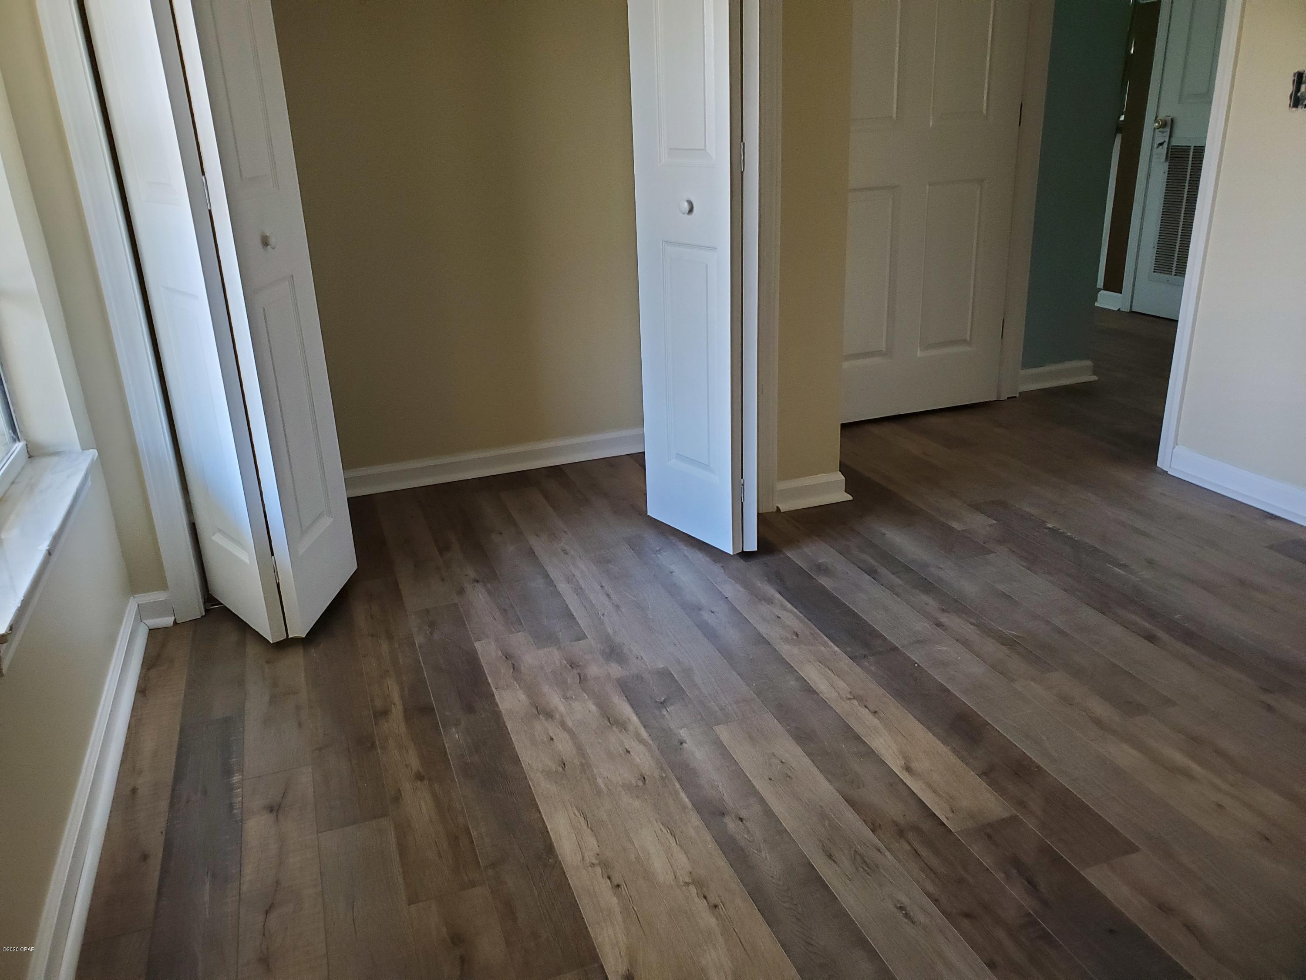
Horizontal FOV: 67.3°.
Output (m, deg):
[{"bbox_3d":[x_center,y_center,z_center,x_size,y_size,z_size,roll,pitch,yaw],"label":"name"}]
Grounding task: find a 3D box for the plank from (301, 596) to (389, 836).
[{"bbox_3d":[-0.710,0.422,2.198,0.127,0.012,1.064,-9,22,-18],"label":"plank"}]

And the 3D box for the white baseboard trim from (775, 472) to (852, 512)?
[{"bbox_3d":[0.496,0.004,3.031,0.259,0.087,0.029,-9,22,-18],"label":"white baseboard trim"}]

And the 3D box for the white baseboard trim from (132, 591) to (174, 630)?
[{"bbox_3d":[-1.236,0.299,2.425,0.086,0.085,0.028,-9,22,-18],"label":"white baseboard trim"}]

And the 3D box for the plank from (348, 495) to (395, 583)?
[{"bbox_3d":[-0.870,0.139,2.940,0.127,0.012,0.703,-9,22,-18],"label":"plank"}]

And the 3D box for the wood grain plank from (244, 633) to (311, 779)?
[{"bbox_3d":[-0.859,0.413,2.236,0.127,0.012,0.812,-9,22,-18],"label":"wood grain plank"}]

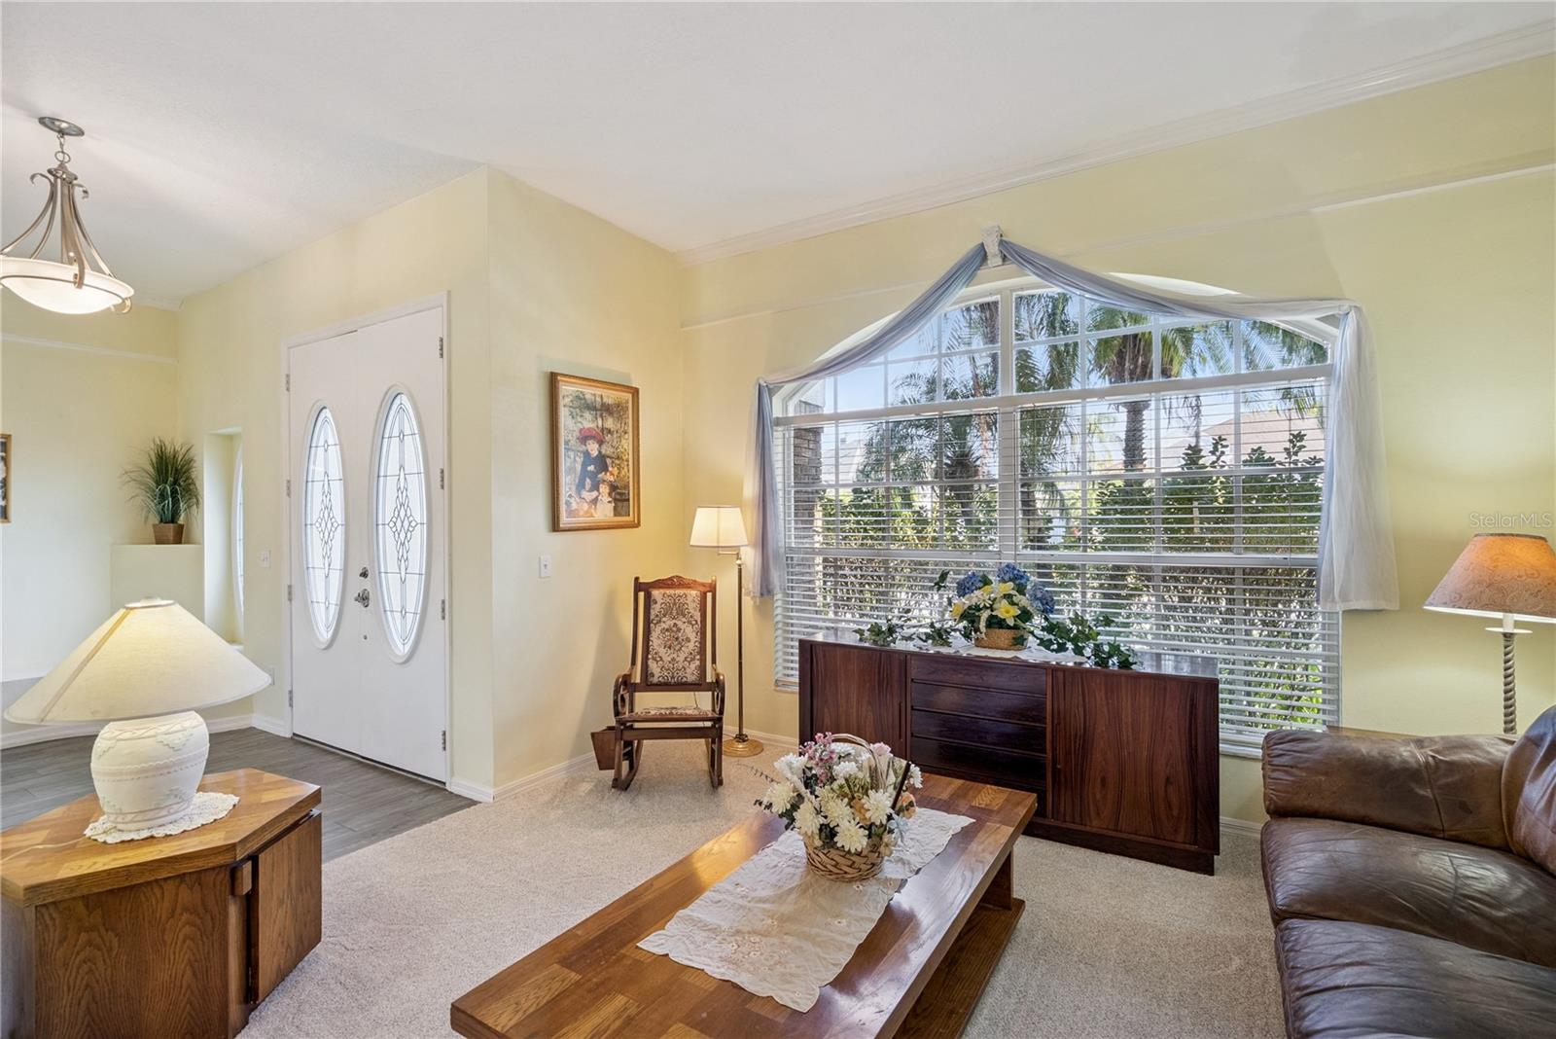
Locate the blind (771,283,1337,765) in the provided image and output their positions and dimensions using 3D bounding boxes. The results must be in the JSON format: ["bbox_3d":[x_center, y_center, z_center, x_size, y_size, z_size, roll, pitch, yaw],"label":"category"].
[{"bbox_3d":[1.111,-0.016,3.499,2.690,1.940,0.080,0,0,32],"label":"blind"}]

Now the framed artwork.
[{"bbox_3d":[-1.015,-0.362,3.875,0.040,0.840,0.650,0,0,32],"label":"framed artwork"}]

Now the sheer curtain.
[{"bbox_3d":[1.046,-0.465,3.420,3.040,1.850,0.150,0,0,32],"label":"sheer curtain"}]

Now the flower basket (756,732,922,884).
[{"bbox_3d":[0.166,0.765,1.870,0.420,0.360,0.380,0,0,32],"label":"flower basket"}]

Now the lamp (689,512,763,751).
[{"bbox_3d":[-0.309,0.632,4.082,0.420,1.417,0.350,0,0,32],"label":"lamp"}]

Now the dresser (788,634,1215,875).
[{"bbox_3d":[0.987,0.963,3.220,1.800,0.738,0.455,0,0,32],"label":"dresser"}]

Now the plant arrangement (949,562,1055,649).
[{"bbox_3d":[1.044,0.400,3.220,0.460,0.390,0.350,0,0,32],"label":"plant arrangement"}]

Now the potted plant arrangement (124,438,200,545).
[{"bbox_3d":[-4.584,-0.213,5.150,0.430,0.800,0.420,0,0,32],"label":"potted plant arrangement"}]

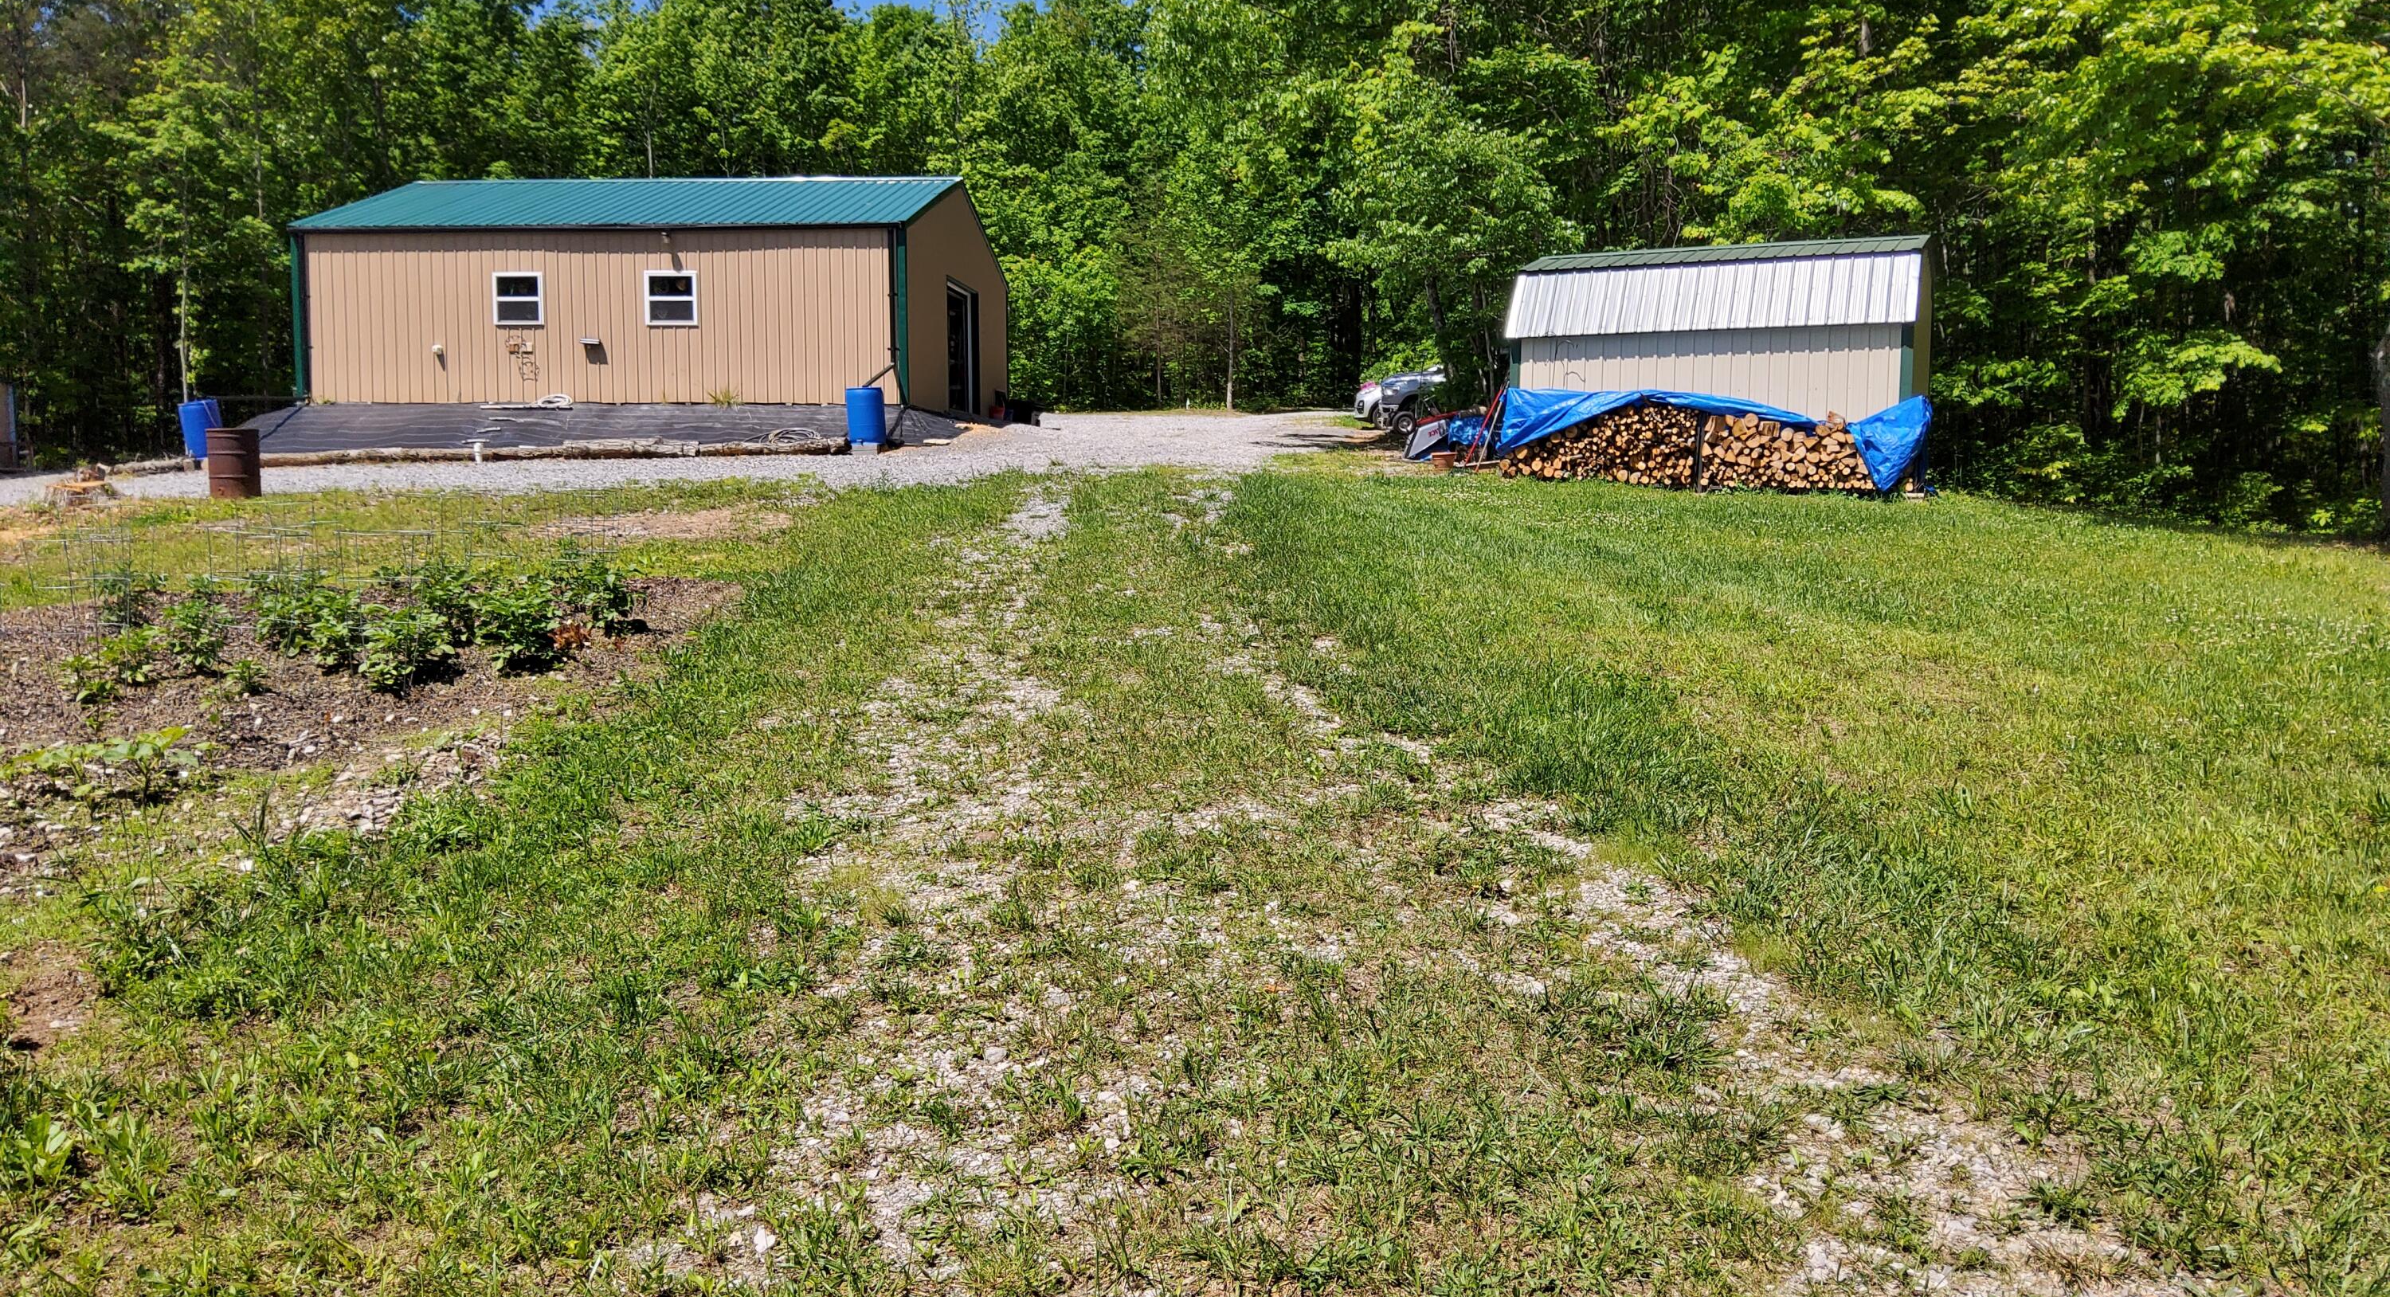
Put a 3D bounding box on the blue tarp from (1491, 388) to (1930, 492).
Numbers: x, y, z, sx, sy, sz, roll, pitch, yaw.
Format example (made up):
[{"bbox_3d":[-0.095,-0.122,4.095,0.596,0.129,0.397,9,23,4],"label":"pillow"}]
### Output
[{"bbox_3d":[6.152,-2.524,21.826,5.060,1.220,0.800,3,6,27],"label":"blue tarp"}]

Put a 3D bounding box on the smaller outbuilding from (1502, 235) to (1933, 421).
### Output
[{"bbox_3d":[6.889,-3.699,23.543,4.950,3.080,2.850,3,6,27],"label":"smaller outbuilding"}]

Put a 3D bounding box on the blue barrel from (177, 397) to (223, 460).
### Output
[{"bbox_3d":[-16.275,-3.593,29.400,0.590,0.900,0.590,-8,5,1],"label":"blue barrel"}]

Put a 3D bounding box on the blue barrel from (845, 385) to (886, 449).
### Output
[{"bbox_3d":[-5.245,-3.698,28.600,0.590,0.900,0.590,-2,5,0],"label":"blue barrel"}]

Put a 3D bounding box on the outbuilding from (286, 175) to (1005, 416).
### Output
[{"bbox_3d":[-9.937,-6.860,35.258,11.050,4.550,9.100,1,5,5],"label":"outbuilding"}]

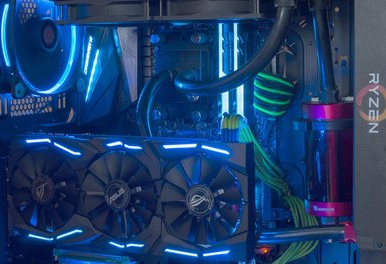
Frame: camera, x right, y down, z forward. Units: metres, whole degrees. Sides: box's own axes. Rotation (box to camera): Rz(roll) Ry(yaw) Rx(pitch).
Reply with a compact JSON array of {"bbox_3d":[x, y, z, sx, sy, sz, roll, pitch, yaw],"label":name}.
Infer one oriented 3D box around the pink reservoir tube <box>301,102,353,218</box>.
[{"bbox_3d":[0.142,0.029,0.840,0.063,0.114,0.063,1,3,29],"label":"pink reservoir tube"}]

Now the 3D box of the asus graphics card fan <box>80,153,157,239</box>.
[{"bbox_3d":[-0.077,0.065,0.857,0.091,0.091,0.018,1,1,28],"label":"asus graphics card fan"}]

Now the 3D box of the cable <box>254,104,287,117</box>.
[{"bbox_3d":[0.086,-0.024,0.922,0.032,0.013,0.025,1,3,29],"label":"cable"}]

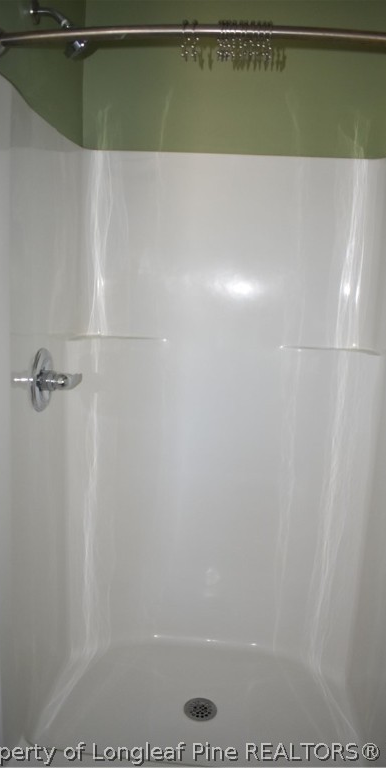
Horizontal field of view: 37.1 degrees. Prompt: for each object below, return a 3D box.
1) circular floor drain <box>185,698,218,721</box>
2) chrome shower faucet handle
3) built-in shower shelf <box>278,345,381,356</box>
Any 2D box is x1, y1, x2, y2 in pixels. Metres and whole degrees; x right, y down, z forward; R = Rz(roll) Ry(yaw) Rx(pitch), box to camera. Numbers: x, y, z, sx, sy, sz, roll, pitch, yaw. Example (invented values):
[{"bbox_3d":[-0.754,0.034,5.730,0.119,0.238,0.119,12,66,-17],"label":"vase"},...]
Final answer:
[{"bbox_3d":[0.026,1.089,1.925,0.110,0.012,0.110,2,10,0],"label":"circular floor drain"},{"bbox_3d":[-0.398,-0.010,1.706,0.100,0.180,0.180,3,10,3],"label":"chrome shower faucet handle"},{"bbox_3d":[0.475,-0.109,1.976,0.340,0.025,0.090,3,10,3],"label":"built-in shower shelf"}]

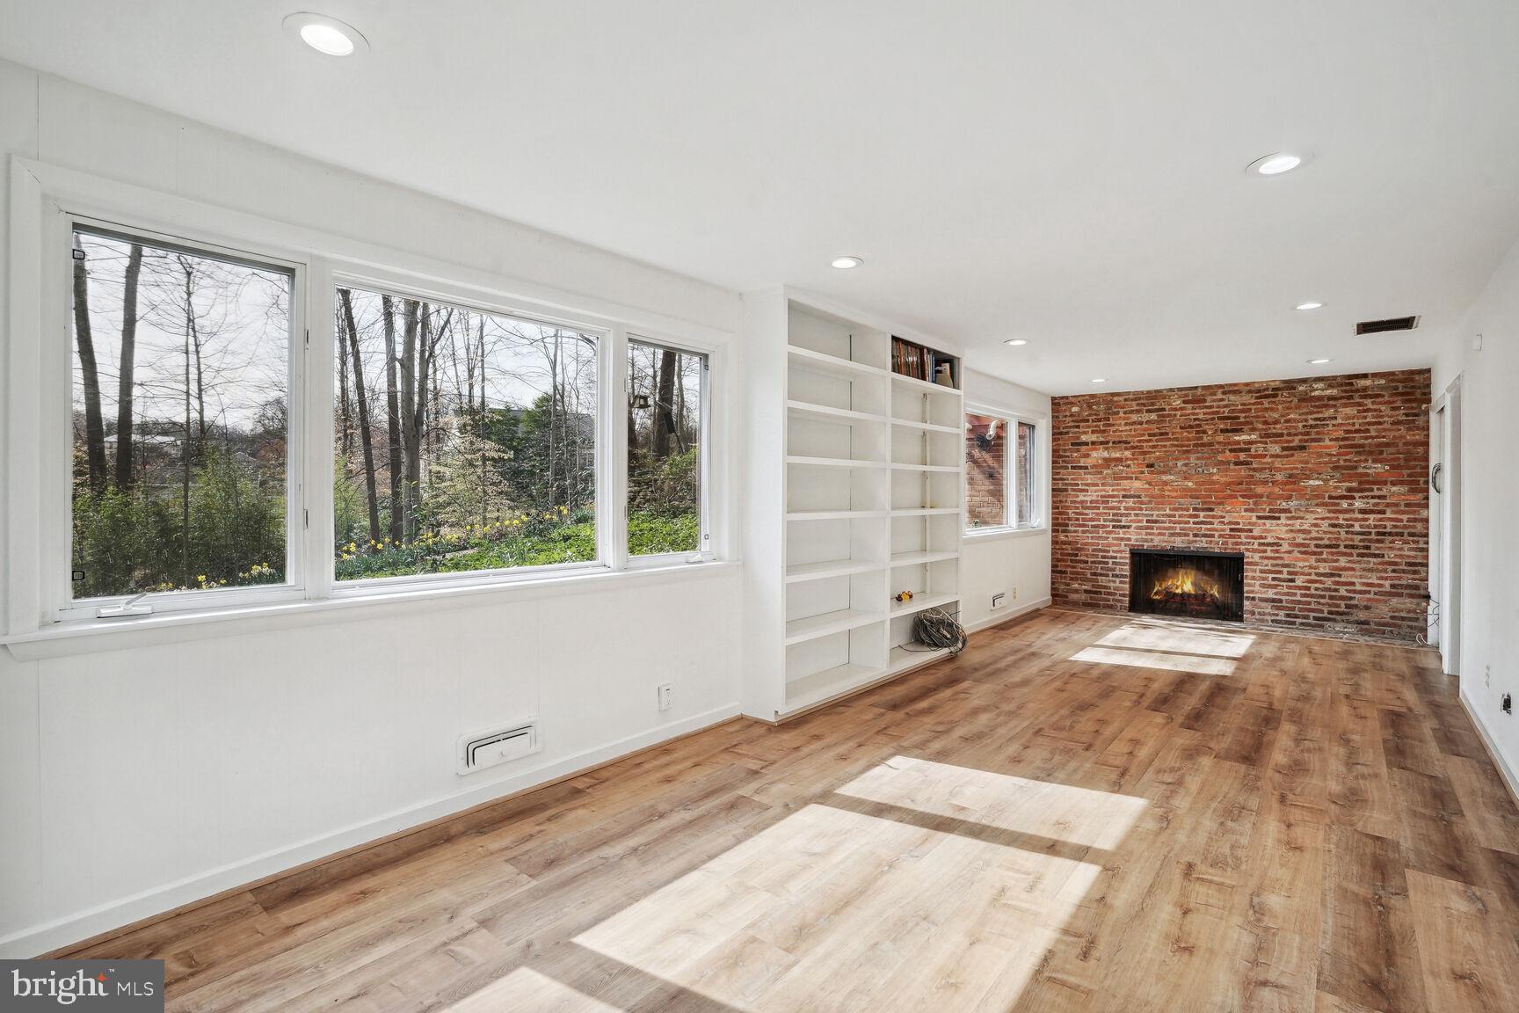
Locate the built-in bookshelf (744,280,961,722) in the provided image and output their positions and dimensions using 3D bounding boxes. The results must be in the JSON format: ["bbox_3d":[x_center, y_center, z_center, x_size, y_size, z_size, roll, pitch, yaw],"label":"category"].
[{"bbox_3d":[0.780,-0.013,4.762,0.310,2.430,2.360,1,1,41],"label":"built-in bookshelf"}]

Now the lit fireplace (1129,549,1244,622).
[{"bbox_3d":[4.581,0.821,7.260,1.020,0.700,0.350,1,1,34],"label":"lit fireplace"}]

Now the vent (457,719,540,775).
[{"bbox_3d":[-1.078,0.998,2.831,0.030,0.152,0.360,1,1,41],"label":"vent"}]

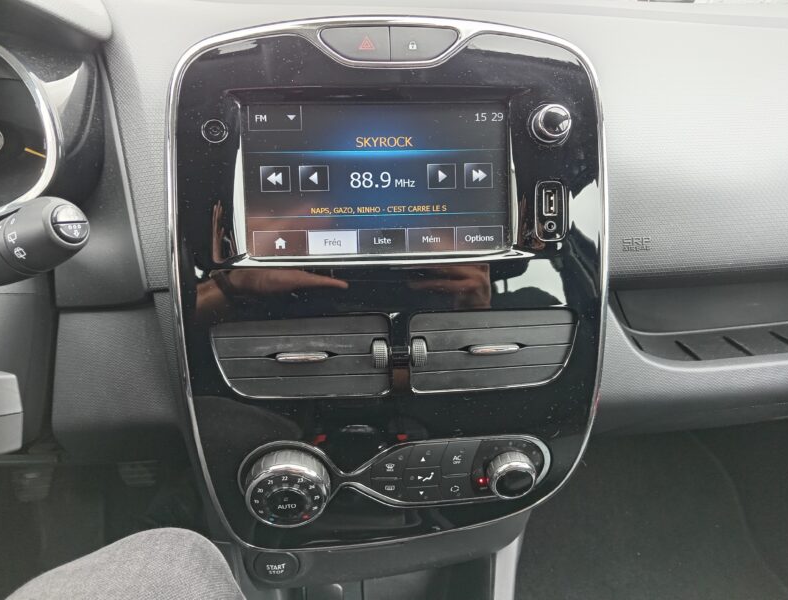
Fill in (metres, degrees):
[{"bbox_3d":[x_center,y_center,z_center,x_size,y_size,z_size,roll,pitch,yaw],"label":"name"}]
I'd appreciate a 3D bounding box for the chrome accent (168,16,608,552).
[{"bbox_3d":[0.000,-0.006,0.341,0.257,0.313,0.035,-2,4,-4],"label":"chrome accent"}]

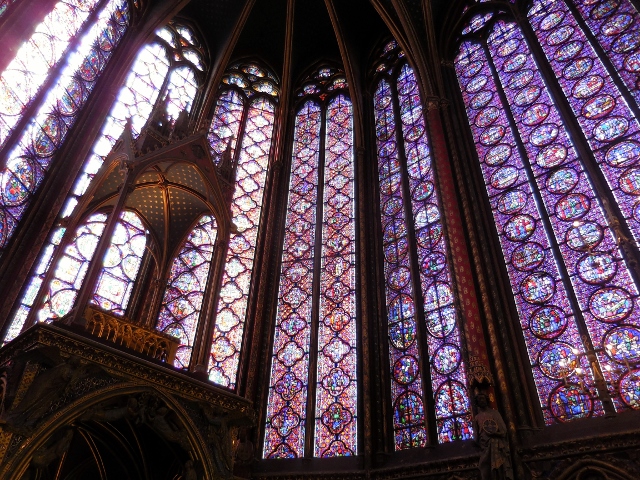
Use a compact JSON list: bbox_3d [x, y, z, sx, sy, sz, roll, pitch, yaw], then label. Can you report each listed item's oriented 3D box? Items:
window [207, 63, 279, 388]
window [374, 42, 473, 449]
[{"bbox_3d":[-2.695,-1.300,13.512,2.030,13.900,0.350,11,-38,-12],"label":"window"},{"bbox_3d":[2.320,-1.770,12.622,1.700,13.900,0.350,-28,-46,33],"label":"window"}]

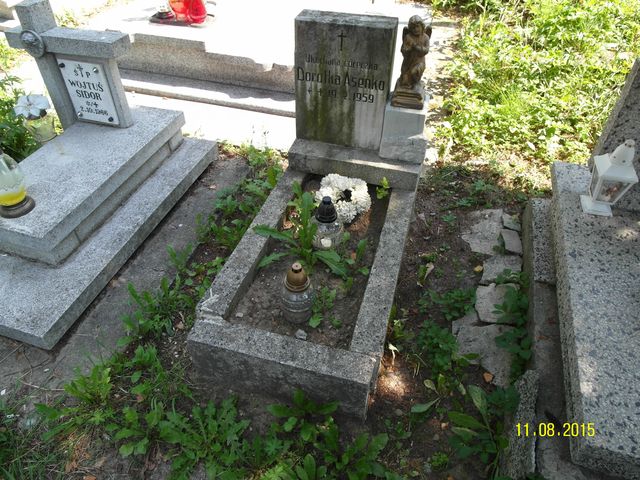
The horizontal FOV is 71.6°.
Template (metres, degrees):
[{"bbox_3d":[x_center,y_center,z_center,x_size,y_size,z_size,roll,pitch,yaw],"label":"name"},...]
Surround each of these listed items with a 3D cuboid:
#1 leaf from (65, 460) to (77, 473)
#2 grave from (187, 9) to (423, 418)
[{"bbox_3d":[-0.786,0.713,1.397,0.035,0.011,0.036,1,42,0],"label":"leaf"},{"bbox_3d":[0.060,-0.239,1.816,0.661,0.913,1.449,11,43,10],"label":"grave"}]

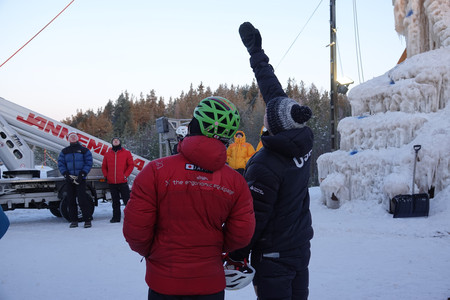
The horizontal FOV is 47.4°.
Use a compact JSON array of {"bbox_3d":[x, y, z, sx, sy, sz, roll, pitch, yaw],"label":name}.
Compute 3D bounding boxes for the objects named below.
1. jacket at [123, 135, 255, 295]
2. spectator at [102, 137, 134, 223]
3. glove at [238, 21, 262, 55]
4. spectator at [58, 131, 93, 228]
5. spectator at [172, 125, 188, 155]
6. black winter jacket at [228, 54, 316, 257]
[{"bbox_3d":[-0.190,0.330,2.680,0.690,0.820,0.430,0,-1,10],"label":"jacket"},{"bbox_3d":[-2.160,0.620,10.400,0.620,1.730,0.400,0,-1,-1],"label":"spectator"},{"bbox_3d":[0.167,-0.730,3.330,0.130,0.230,0.090,-14,-14,-36],"label":"glove"},{"bbox_3d":[-2.770,0.565,9.500,0.640,1.760,0.420,0,-1,-6],"label":"spectator"},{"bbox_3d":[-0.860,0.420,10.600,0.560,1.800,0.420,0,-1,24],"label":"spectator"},{"bbox_3d":[0.300,0.000,3.150,0.520,1.270,0.560,-1,-1,45],"label":"black winter jacket"}]

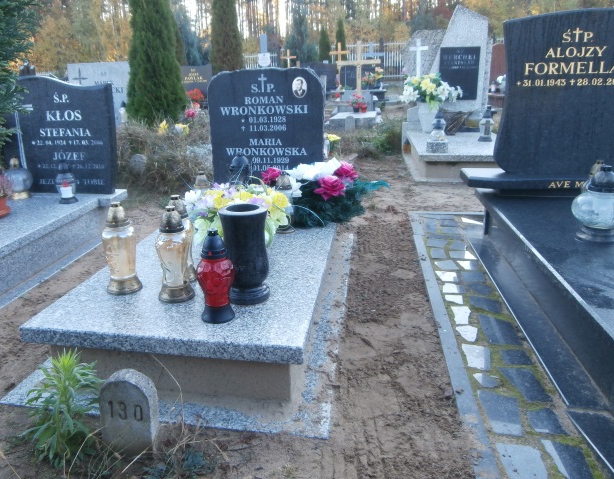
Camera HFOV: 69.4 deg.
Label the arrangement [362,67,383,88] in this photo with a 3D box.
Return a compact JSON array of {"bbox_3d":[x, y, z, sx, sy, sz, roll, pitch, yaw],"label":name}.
[{"bbox_3d":[1.699,-4.202,11.500,0.560,0.520,0.450,2,19,8],"label":"arrangement"}]

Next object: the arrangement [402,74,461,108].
[{"bbox_3d":[1.528,-1.815,5.400,0.740,0.430,0.550,2,19,8],"label":"arrangement"}]

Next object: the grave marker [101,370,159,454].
[{"bbox_3d":[-0.502,0.484,1.269,0.138,0.230,0.060,1,14,8],"label":"grave marker"}]

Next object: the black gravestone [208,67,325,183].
[{"bbox_3d":[-0.258,-0.664,2.890,0.740,0.830,0.090,2,19,8],"label":"black gravestone"}]

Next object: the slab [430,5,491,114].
[{"bbox_3d":[1.982,-2.281,5.756,0.760,1.240,0.130,1,14,8],"label":"slab"}]

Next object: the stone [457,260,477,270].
[{"bbox_3d":[0.948,0.155,2.620,0.130,0.025,0.130,2,19,8],"label":"stone"}]

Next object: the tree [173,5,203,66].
[{"bbox_3d":[-3.608,-6.028,13.500,0.950,2.500,0.950,1,14,8],"label":"tree"}]

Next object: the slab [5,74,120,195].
[{"bbox_3d":[-1.720,-0.719,3.089,0.740,0.790,0.090,1,14,8],"label":"slab"}]

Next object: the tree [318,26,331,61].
[{"bbox_3d":[0.670,-6.959,16.500,0.520,2.000,0.520,2,19,8],"label":"tree"}]

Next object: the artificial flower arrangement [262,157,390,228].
[{"bbox_3d":[0.107,-0.266,2.483,0.620,0.300,0.380,1,14,8],"label":"artificial flower arrangement"}]

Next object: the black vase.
[{"bbox_3d":[-0.212,0.052,1.566,0.160,0.325,0.160,1,14,8],"label":"black vase"}]

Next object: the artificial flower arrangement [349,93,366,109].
[{"bbox_3d":[0.911,-2.499,8.000,0.290,0.290,0.270,2,19,8],"label":"artificial flower arrangement"}]

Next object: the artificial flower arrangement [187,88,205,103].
[{"bbox_3d":[-2.062,-2.663,8.200,0.360,0.280,0.320,2,19,8],"label":"artificial flower arrangement"}]

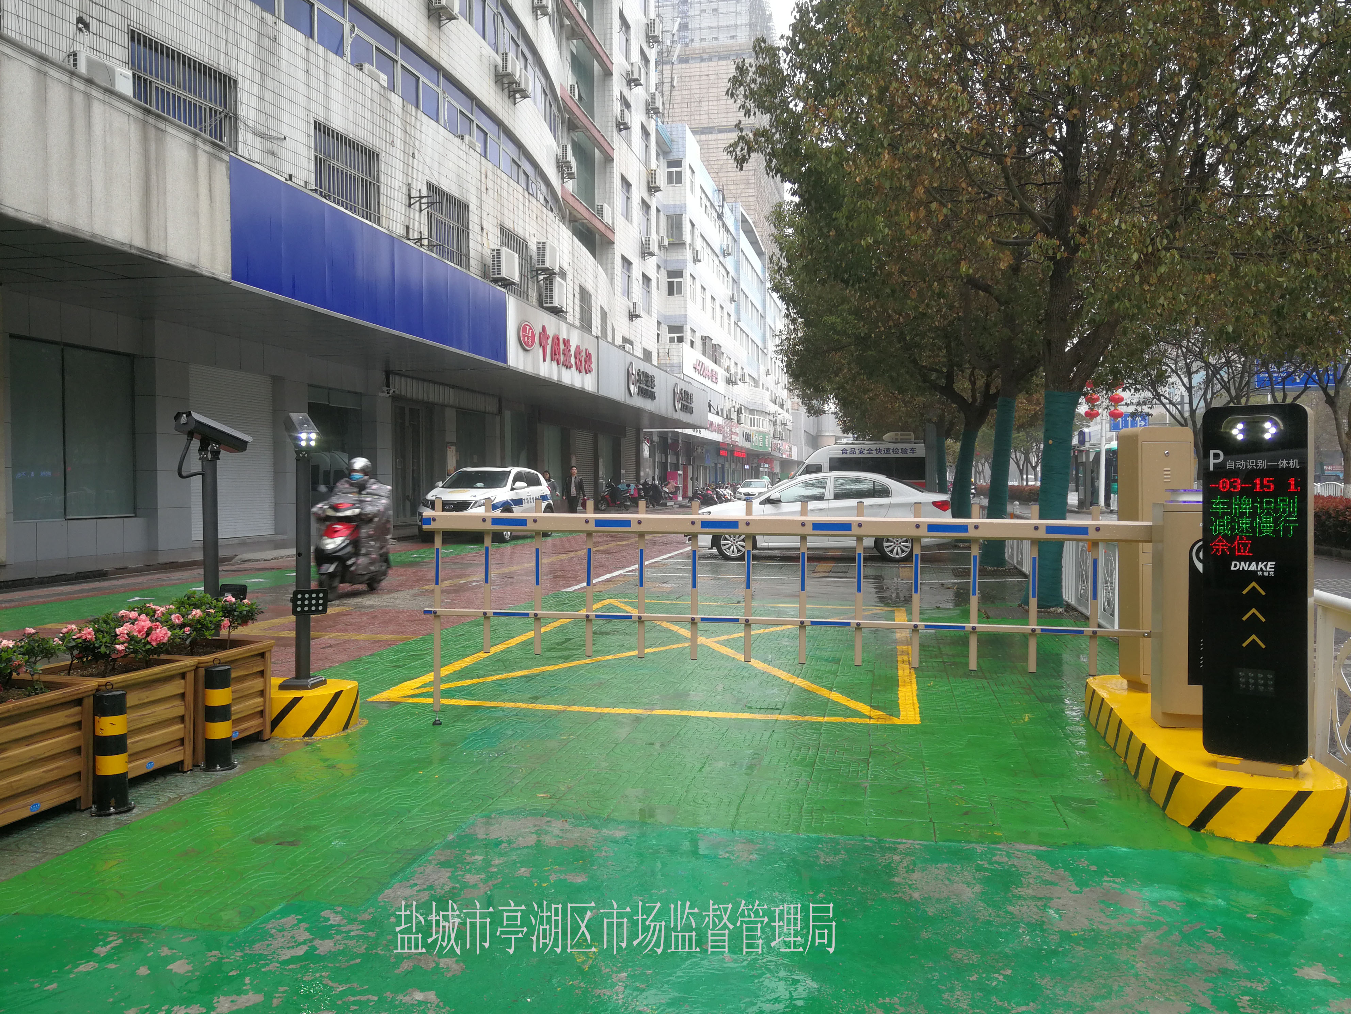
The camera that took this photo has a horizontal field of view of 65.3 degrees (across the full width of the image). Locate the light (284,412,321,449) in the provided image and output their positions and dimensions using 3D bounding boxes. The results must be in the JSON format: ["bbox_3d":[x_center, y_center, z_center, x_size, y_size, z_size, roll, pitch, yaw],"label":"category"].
[{"bbox_3d":[-2.105,-0.429,5.944,0.120,0.120,0.370,-1,21,-29],"label":"light"}]

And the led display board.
[{"bbox_3d":[2.290,0.289,4.142,0.360,1.380,0.200,1,2,35],"label":"led display board"}]

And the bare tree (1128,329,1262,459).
[{"bbox_3d":[14.764,-2.313,29.953,3.800,5.800,3.800,0,1,12],"label":"bare tree"}]

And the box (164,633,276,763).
[{"bbox_3d":[-2.477,0.970,5.366,0.600,0.500,0.600,0,1,14],"label":"box"}]

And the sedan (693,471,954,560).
[{"bbox_3d":[2.540,0.152,18.429,4.480,1.480,1.800,0,1,7],"label":"sedan"}]

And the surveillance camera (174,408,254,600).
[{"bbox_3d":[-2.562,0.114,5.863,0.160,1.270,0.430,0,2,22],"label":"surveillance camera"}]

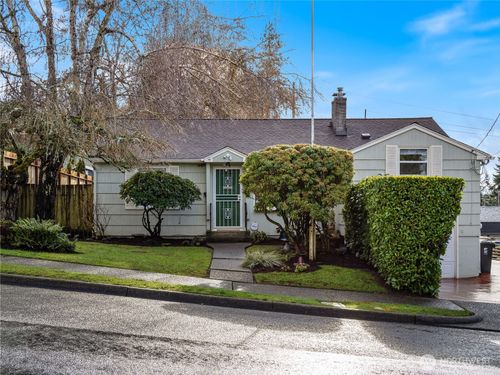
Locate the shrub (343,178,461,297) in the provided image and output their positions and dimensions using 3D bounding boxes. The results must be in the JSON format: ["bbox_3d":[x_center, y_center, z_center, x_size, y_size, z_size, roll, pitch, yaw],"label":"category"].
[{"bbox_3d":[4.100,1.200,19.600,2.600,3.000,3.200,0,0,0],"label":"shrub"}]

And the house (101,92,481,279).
[{"bbox_3d":[1.150,-0.250,26.900,13.000,6.400,8.200,0,0,0],"label":"house"}]

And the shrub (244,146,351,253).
[{"bbox_3d":[1.340,0.330,20.800,3.200,3.100,2.900,0,0,0],"label":"shrub"}]

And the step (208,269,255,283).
[{"bbox_3d":[-0.470,2.230,18.200,1.100,0.250,0.600,0,0,0],"label":"step"}]

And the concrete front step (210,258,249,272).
[{"bbox_3d":[-0.530,2.130,19.200,1.020,0.170,1.400,0,0,0],"label":"concrete front step"}]

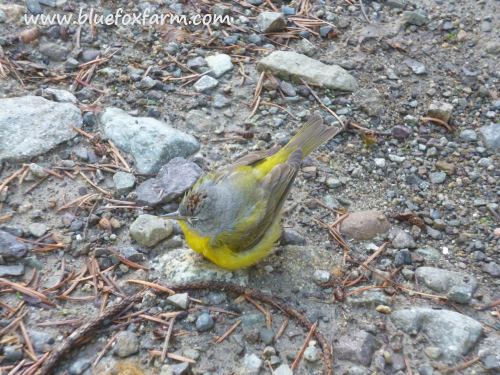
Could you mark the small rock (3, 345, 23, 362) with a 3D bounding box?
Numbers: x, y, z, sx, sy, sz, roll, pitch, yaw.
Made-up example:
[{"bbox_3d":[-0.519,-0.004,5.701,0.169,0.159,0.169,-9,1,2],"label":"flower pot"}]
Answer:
[{"bbox_3d":[-0.112,0.078,0.468,0.009,0.007,0.008,0,45,0],"label":"small rock"}]

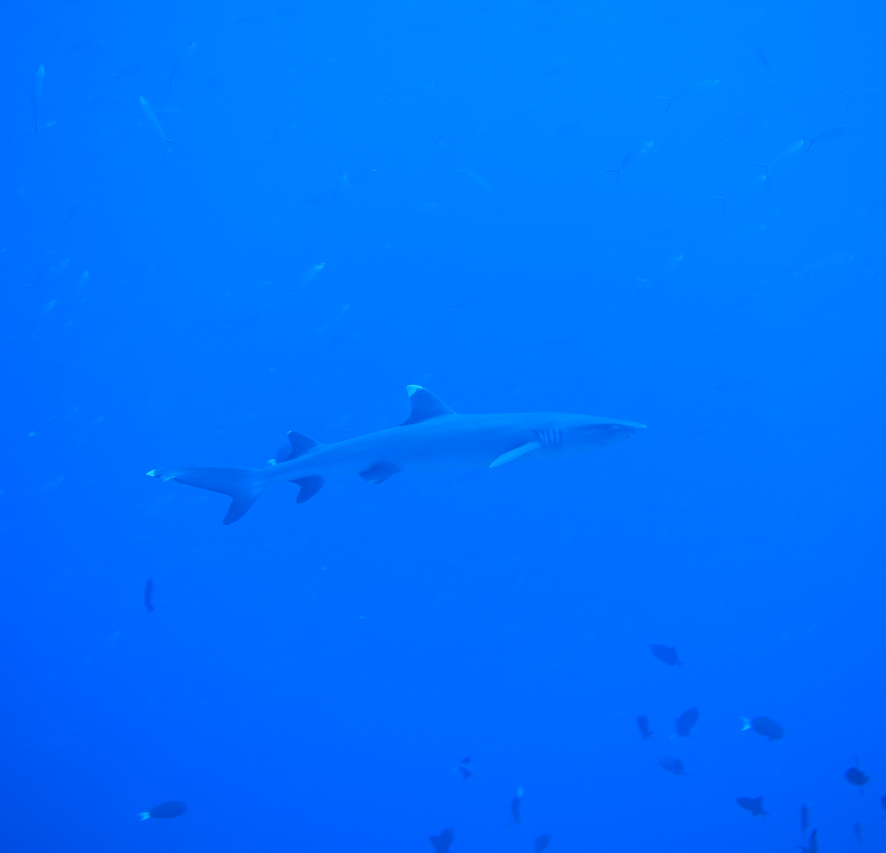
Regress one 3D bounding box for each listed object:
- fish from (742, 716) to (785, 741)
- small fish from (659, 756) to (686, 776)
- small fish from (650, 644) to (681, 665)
[{"bbox_3d":[1.176,1.108,9.000,0.165,0.080,0.035,17,0,0],"label":"fish"},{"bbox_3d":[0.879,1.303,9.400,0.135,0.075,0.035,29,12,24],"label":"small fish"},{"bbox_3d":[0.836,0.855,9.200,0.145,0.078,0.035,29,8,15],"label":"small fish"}]

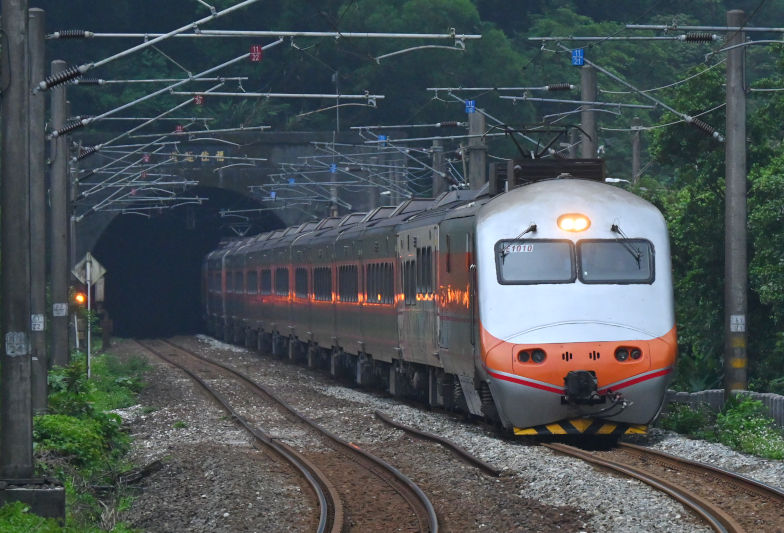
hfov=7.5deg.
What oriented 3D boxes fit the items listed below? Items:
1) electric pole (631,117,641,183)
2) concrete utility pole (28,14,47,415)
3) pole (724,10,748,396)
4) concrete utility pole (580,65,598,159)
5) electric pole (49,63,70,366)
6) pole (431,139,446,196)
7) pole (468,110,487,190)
[{"bbox_3d":[8.061,-1.066,198.000,0.270,7.800,0.270,0,0,0],"label":"electric pole"},{"bbox_3d":[-5.677,-0.780,96.000,0.355,6.700,0.355,0,0,0],"label":"concrete utility pole"},{"bbox_3d":[5.588,-0.792,97.300,0.355,6.720,0.355,0,0,0],"label":"pole"},{"bbox_3d":[4.099,-0.818,124.800,0.350,6.730,0.350,0,0,0],"label":"concrete utility pole"},{"bbox_3d":[-6.691,-0.798,120.700,0.350,6.690,0.350,0,0,0],"label":"electric pole"},{"bbox_3d":[1.568,-0.862,198.000,0.460,6.690,0.460,0,0,0],"label":"pole"},{"bbox_3d":[2.302,-0.842,161.500,0.470,6.720,0.470,0,0,0],"label":"pole"}]

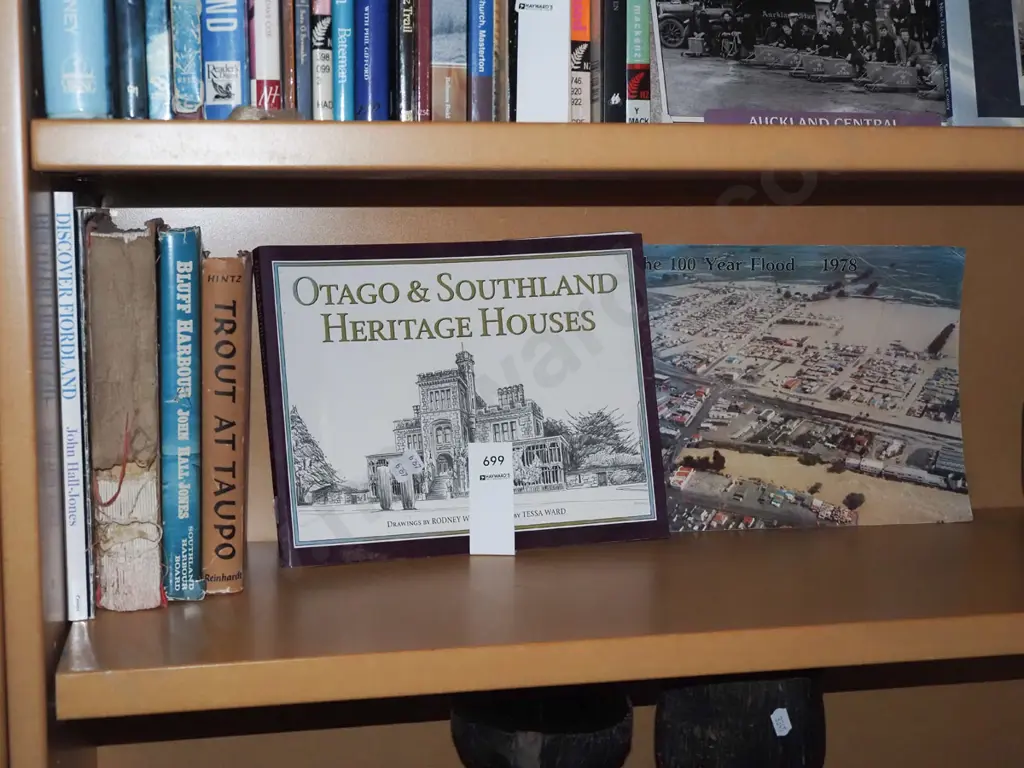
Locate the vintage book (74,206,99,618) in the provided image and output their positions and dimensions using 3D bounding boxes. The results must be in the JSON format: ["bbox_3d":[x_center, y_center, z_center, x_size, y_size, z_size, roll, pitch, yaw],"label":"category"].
[{"bbox_3d":[-0.283,0.009,0.981,0.006,0.259,0.190,-1,7,-11],"label":"vintage book"}]

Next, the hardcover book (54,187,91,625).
[{"bbox_3d":[-0.292,0.005,0.978,0.012,0.269,0.195,-1,7,-11],"label":"hardcover book"}]

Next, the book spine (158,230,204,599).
[{"bbox_3d":[-0.231,0.012,1.010,0.025,0.245,0.163,0,7,-11],"label":"book spine"}]

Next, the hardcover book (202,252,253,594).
[{"bbox_3d":[-0.205,0.020,1.019,0.029,0.228,0.146,0,7,-11],"label":"hardcover book"}]

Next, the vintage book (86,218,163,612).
[{"bbox_3d":[-0.262,0.013,0.992,0.042,0.250,0.172,-1,7,-11],"label":"vintage book"}]

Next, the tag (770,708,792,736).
[{"bbox_3d":[0.189,0.238,0.997,0.013,0.021,0.001,-23,12,-17],"label":"tag"}]

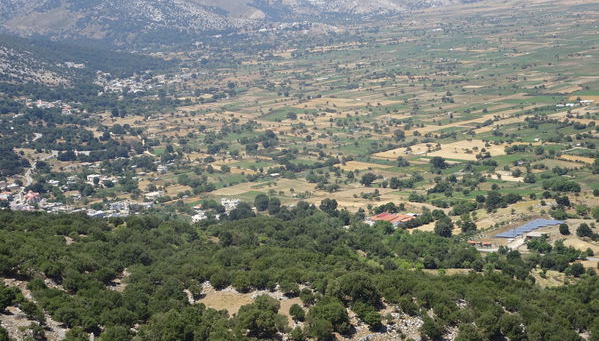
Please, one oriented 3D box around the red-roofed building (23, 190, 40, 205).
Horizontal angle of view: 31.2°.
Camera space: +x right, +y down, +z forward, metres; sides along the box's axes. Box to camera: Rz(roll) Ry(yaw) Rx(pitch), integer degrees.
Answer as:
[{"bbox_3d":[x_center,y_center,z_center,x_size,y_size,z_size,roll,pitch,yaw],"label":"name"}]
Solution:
[{"bbox_3d":[-225.372,22.789,901.991,12.500,10.800,9.800,-9,14,-40],"label":"red-roofed building"}]

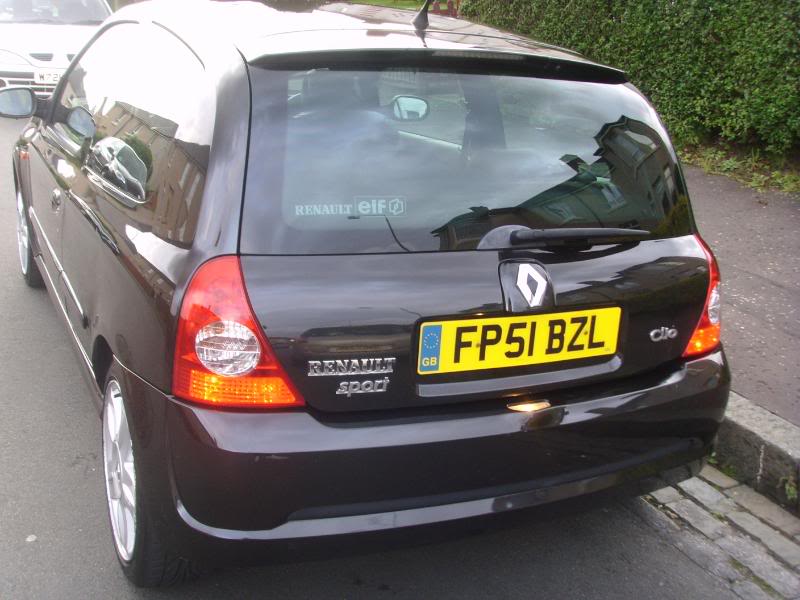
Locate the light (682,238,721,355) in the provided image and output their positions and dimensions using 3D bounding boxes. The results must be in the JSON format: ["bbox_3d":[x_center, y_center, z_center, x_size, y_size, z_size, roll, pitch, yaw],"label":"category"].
[{"bbox_3d":[0.772,-0.016,2.313,0.251,0.288,0.164,-7,21,-34],"label":"light"}]

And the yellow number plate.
[{"bbox_3d":[0.270,0.084,1.963,0.520,0.111,0.020,-4,15,-27],"label":"yellow number plate"}]

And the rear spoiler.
[{"bbox_3d":[0.144,-0.562,2.127,1.060,0.085,0.170,-4,19,-27],"label":"rear spoiler"}]

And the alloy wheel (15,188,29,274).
[{"bbox_3d":[-1.708,-0.335,4.324,0.180,0.430,0.430,-4,19,-27],"label":"alloy wheel"}]

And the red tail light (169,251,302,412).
[{"bbox_3d":[-0.318,0.058,1.768,0.251,0.288,0.164,-1,18,-19],"label":"red tail light"}]

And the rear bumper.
[{"bbox_3d":[0.191,0.303,2.150,1.600,0.370,0.400,-4,19,-27],"label":"rear bumper"}]

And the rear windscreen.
[{"bbox_3d":[0.195,-0.326,2.056,1.220,0.497,0.100,-4,-16,-27],"label":"rear windscreen"}]

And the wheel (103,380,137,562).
[{"bbox_3d":[-0.605,0.408,2.231,0.180,0.430,0.430,-4,19,-27],"label":"wheel"}]

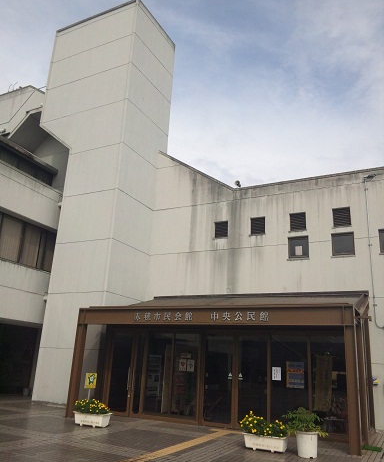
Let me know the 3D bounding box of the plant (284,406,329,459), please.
[{"bbox_3d":[1.983,3.505,7.518,0.754,0.782,0.681,-6,-19,27],"label":"plant"}]

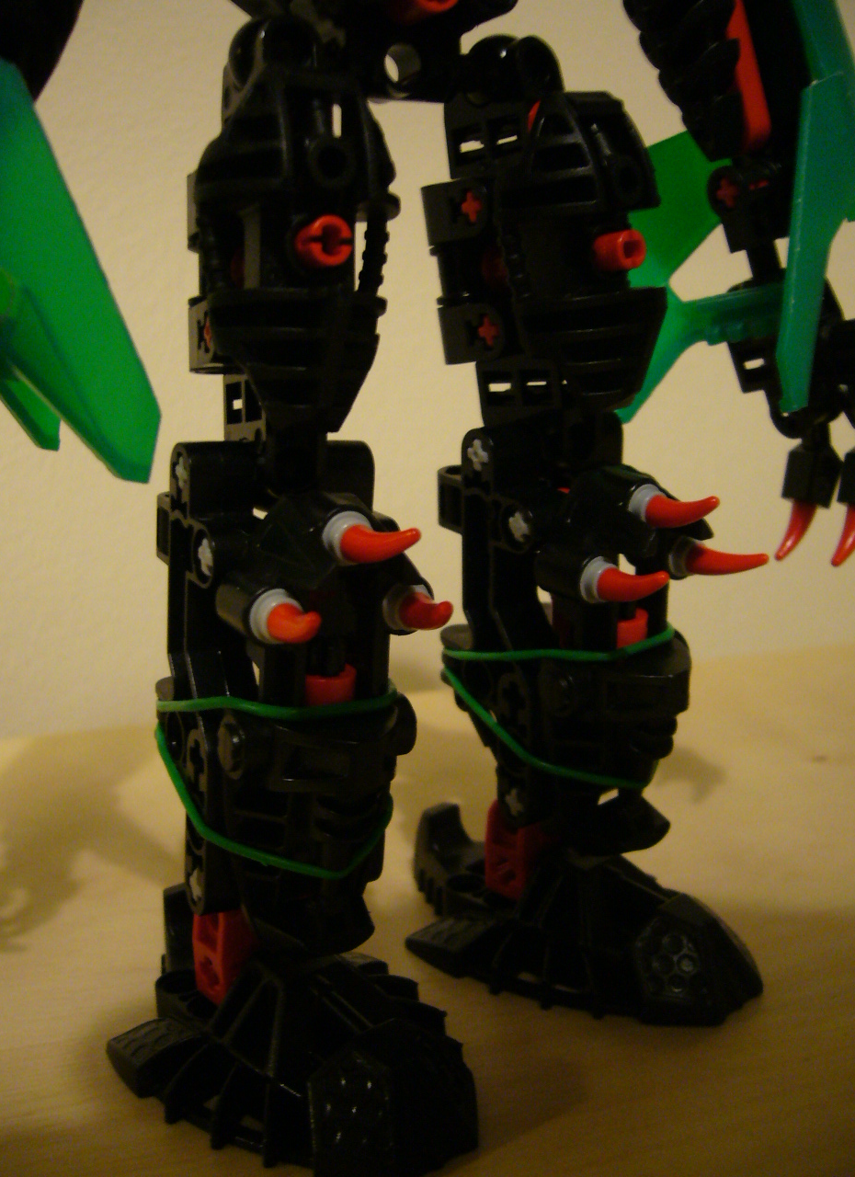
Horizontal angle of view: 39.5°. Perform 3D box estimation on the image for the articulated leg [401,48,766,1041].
[{"bbox_3d":[0.021,-0.004,0.178,0.057,0.139,0.044,8,21,35],"label":"articulated leg"}]

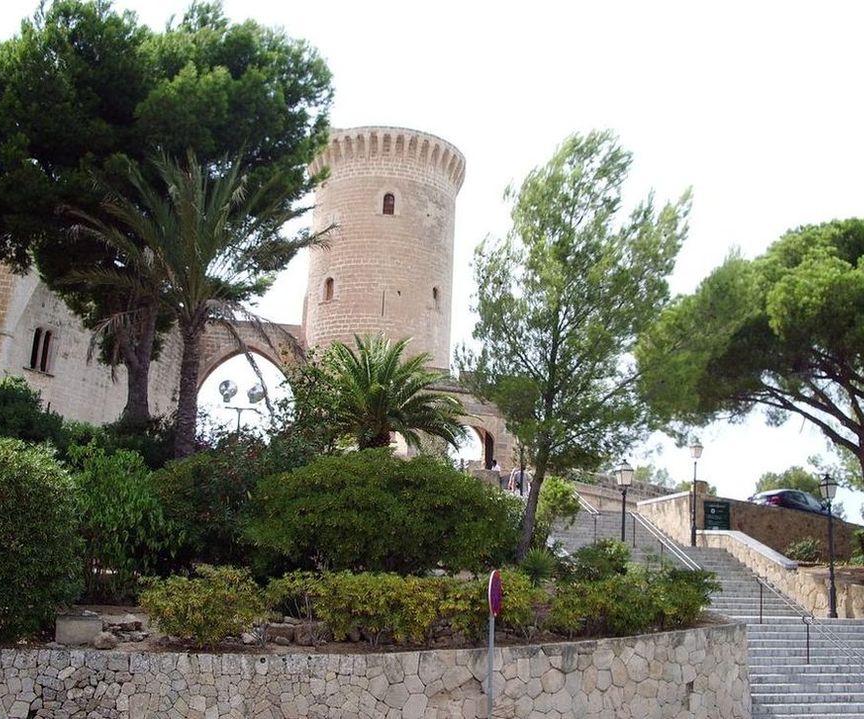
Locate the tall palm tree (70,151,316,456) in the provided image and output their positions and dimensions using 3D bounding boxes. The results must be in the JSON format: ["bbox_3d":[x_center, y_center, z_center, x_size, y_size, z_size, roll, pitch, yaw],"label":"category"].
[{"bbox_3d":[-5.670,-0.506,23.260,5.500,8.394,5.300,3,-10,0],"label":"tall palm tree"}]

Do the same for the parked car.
[{"bbox_3d":[15.444,6.296,41.851,4.100,1.420,1.720,12,-13,-24],"label":"parked car"}]

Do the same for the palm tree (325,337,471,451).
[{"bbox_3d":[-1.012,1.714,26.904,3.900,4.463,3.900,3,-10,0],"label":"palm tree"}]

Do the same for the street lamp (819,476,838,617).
[{"bbox_3d":[9.872,4.581,24.019,0.430,3.529,0.430,5,-11,-10],"label":"street lamp"}]

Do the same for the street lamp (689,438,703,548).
[{"bbox_3d":[8.706,4.388,32.017,0.430,3.505,0.430,5,-11,-10],"label":"street lamp"}]

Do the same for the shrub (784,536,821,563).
[{"bbox_3d":[11.857,6.101,31.077,1.150,0.850,1.000,5,-11,-12],"label":"shrub"}]

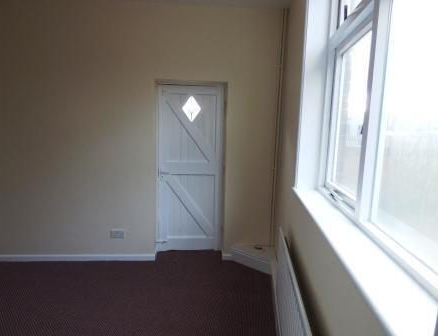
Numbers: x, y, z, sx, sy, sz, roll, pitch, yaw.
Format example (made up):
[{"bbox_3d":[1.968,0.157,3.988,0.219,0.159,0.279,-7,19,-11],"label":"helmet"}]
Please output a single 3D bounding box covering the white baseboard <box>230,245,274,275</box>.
[{"bbox_3d":[0.360,1.005,2.818,0.516,0.150,0.030,7,9,36],"label":"white baseboard"}]

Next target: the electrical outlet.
[{"bbox_3d":[-1.102,0.726,2.831,0.147,0.090,0.030,1,7,-4],"label":"electrical outlet"}]

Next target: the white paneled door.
[{"bbox_3d":[-0.343,0.041,3.071,0.746,1.963,0.050,1,7,-4],"label":"white paneled door"}]

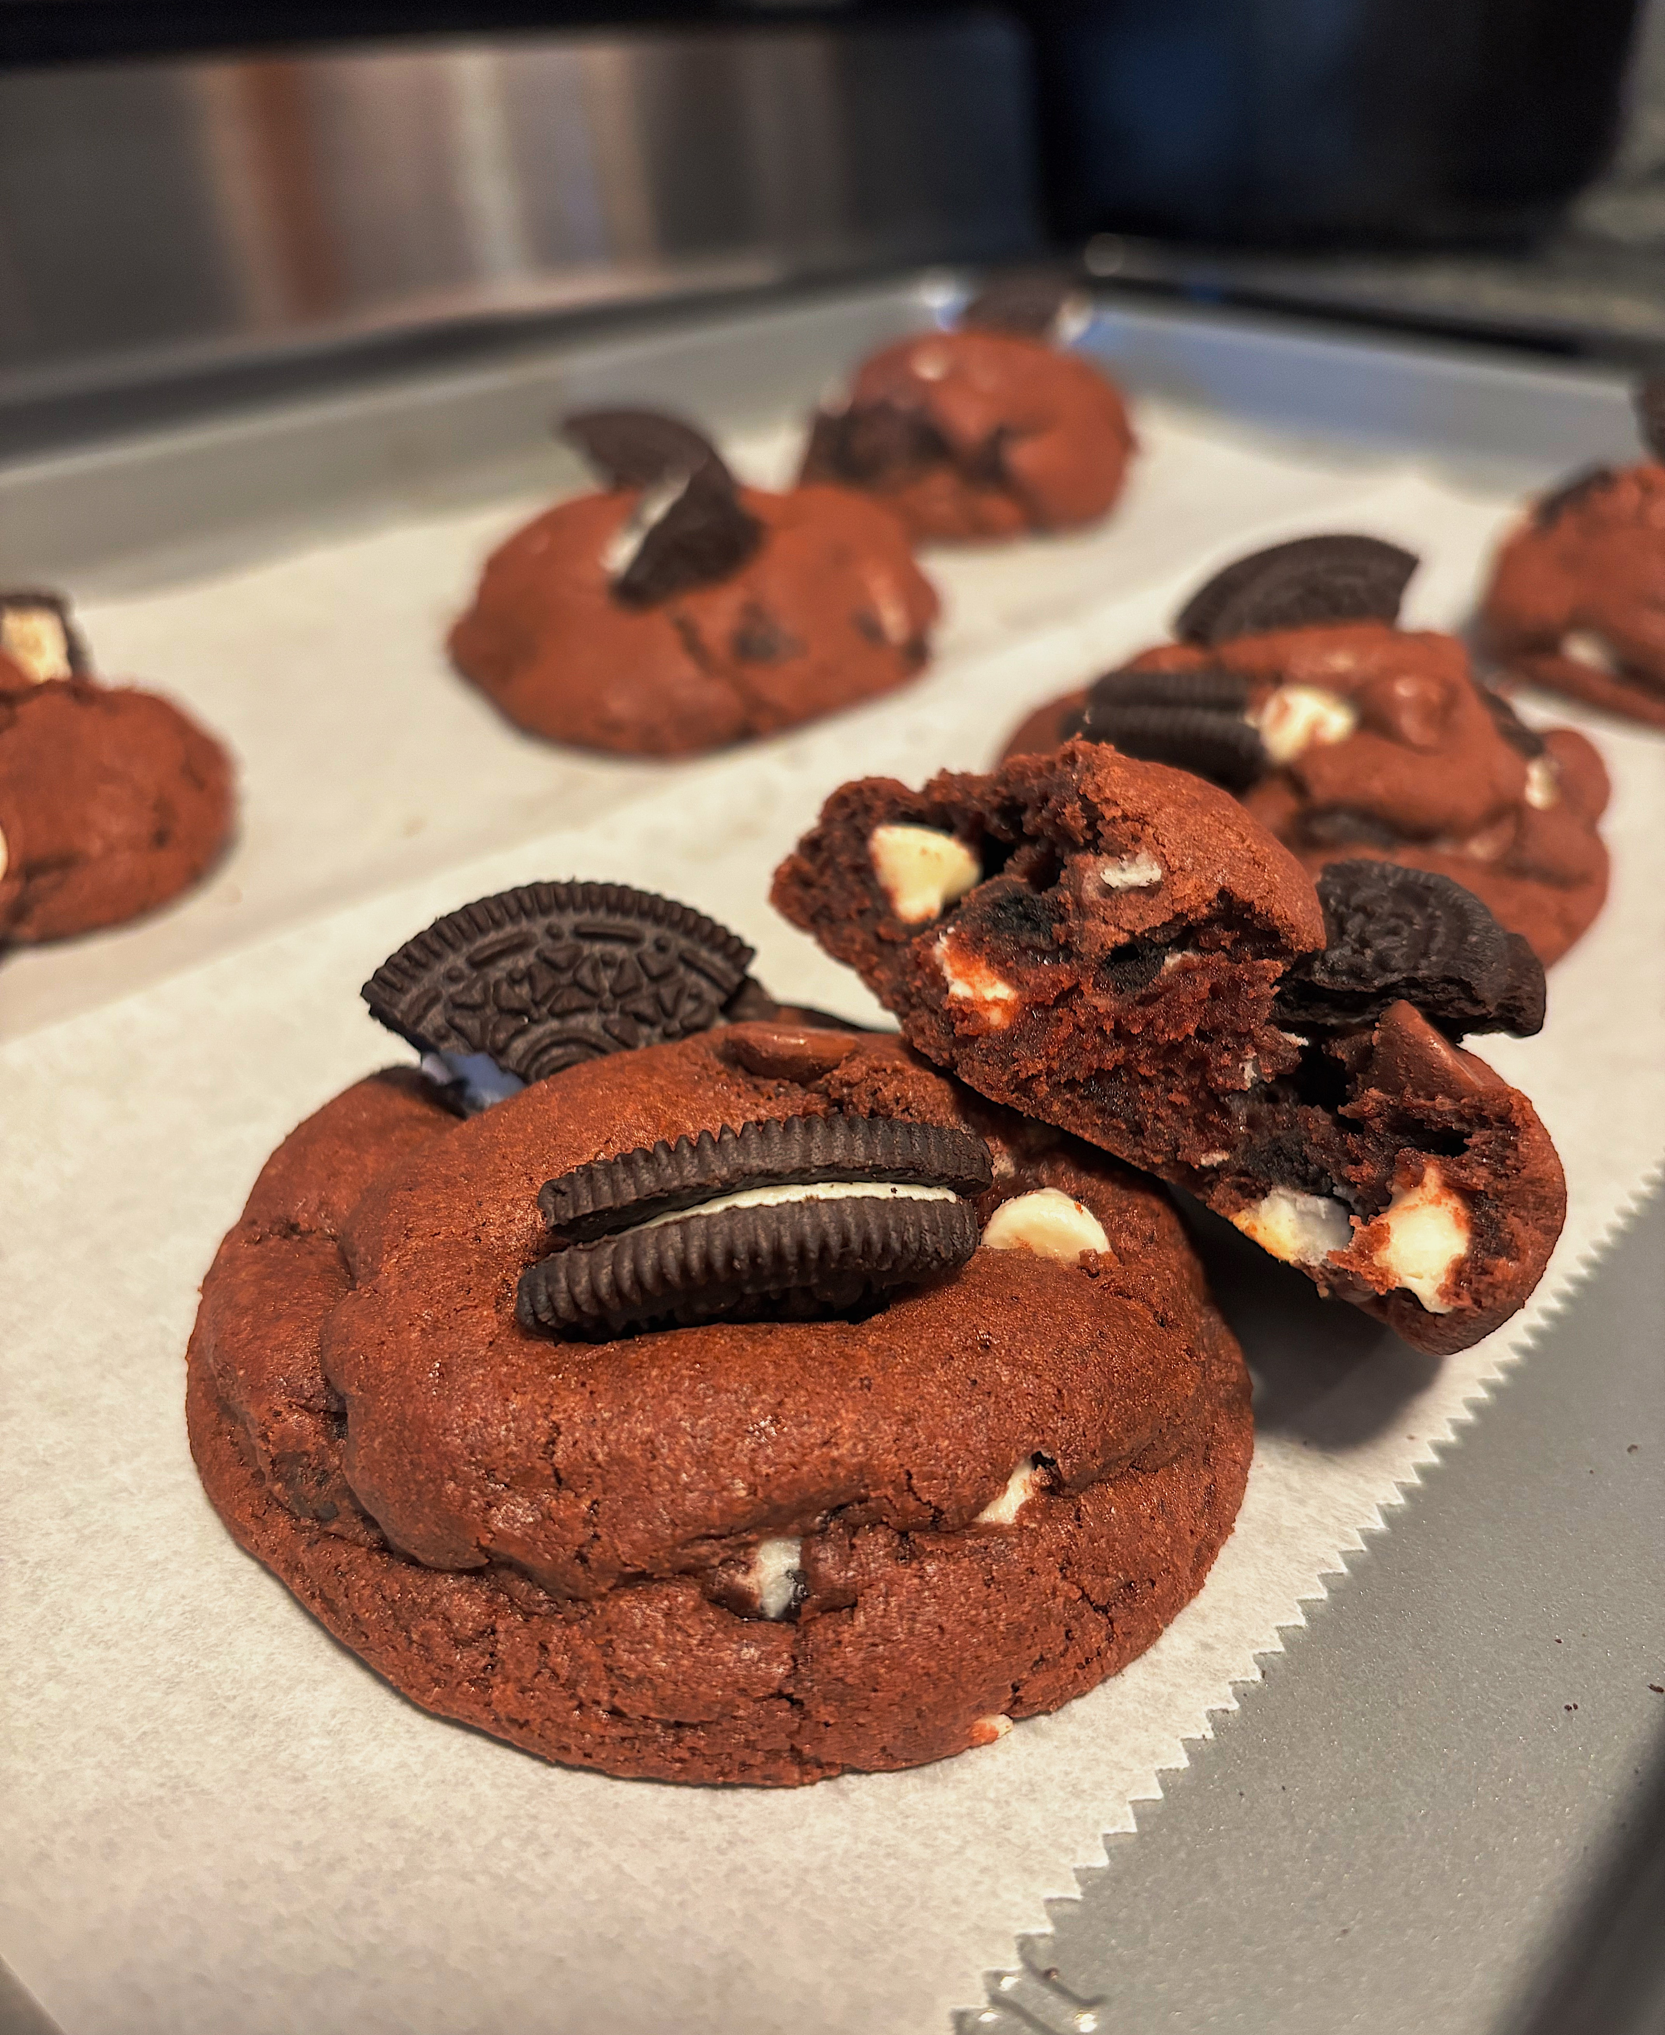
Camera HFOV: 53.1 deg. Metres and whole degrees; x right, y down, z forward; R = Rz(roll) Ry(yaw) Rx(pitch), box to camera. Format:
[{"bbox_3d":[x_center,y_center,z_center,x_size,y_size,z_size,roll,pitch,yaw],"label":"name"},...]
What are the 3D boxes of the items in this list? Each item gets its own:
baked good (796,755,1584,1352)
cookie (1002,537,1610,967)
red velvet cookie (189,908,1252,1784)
[{"bbox_3d":[0.040,-0.010,0.160,0.078,0.031,0.043,30,32,11],"label":"baked good"},{"bbox_3d":[0.062,-0.037,0.216,0.081,0.037,0.081,1,32,0],"label":"cookie"},{"bbox_3d":[-0.007,0.018,0.132,0.083,0.033,0.078,1,32,0],"label":"red velvet cookie"}]

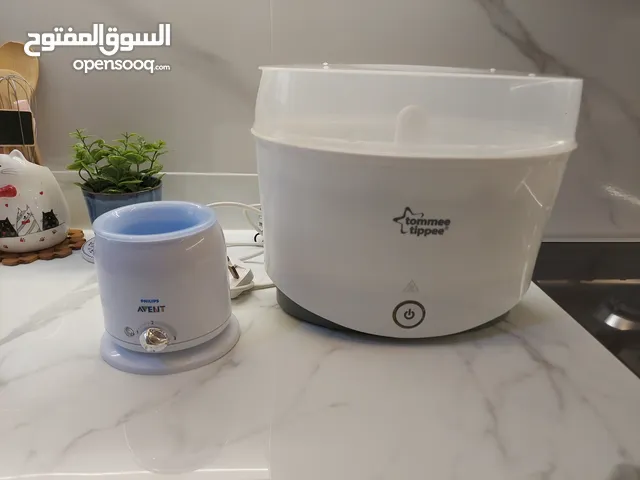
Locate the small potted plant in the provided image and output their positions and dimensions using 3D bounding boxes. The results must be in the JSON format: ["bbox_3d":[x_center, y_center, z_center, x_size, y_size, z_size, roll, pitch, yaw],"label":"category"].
[{"bbox_3d":[-0.280,-0.069,0.623,0.131,0.172,0.123,0,22,-5],"label":"small potted plant"}]

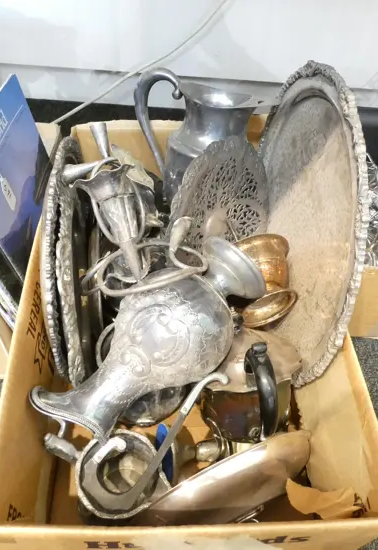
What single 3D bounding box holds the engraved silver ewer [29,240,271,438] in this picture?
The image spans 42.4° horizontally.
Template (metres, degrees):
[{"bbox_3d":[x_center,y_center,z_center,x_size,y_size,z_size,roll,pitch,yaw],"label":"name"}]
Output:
[{"bbox_3d":[-0.028,0.089,0.583,0.302,0.127,0.151,-40,77,-20],"label":"engraved silver ewer"}]

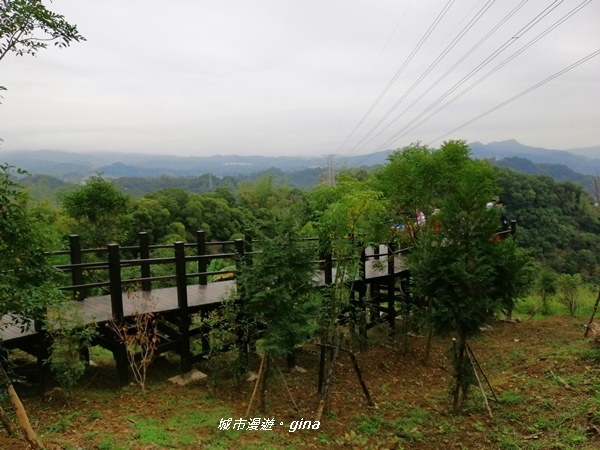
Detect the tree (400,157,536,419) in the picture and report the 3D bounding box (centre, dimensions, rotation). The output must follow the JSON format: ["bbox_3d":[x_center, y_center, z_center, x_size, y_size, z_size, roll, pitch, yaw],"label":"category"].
[{"bbox_3d":[1.995,0.713,5.400,1.500,3.150,1.450,-1,8,0],"label":"tree"}]

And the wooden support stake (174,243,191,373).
[{"bbox_3d":[-1.838,1.315,7.100,0.140,2.120,0.140,-9,11,-43],"label":"wooden support stake"}]

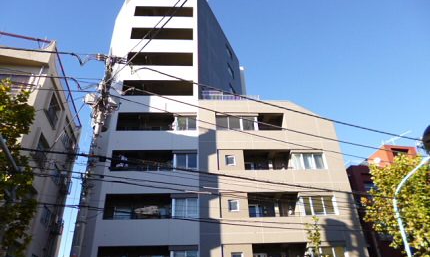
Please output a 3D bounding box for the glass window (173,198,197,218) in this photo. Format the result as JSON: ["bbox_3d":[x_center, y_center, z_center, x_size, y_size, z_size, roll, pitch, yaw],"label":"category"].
[{"bbox_3d":[-1.655,4.525,16.982,1.453,1.110,0.120,0,-32,-4],"label":"glass window"}]

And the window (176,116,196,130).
[{"bbox_3d":[-1.902,-0.342,19.993,1.415,1.084,0.120,0,-32,-4],"label":"window"}]

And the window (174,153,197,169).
[{"bbox_3d":[-1.788,2.078,18.495,1.465,1.139,0.120,0,-32,-4],"label":"window"}]

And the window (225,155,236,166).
[{"bbox_3d":[1.010,2.019,18.706,0.630,0.726,0.120,0,-32,-4],"label":"window"}]

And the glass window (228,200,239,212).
[{"bbox_3d":[1.108,4.470,17.187,0.607,0.660,0.120,0,-32,-4],"label":"glass window"}]

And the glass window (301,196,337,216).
[{"bbox_3d":[6.082,4.526,17.461,2.088,1.101,0.120,0,-32,-4],"label":"glass window"}]

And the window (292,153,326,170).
[{"bbox_3d":[6.031,2.090,18.972,2.012,1.120,0.120,0,-32,-4],"label":"window"}]

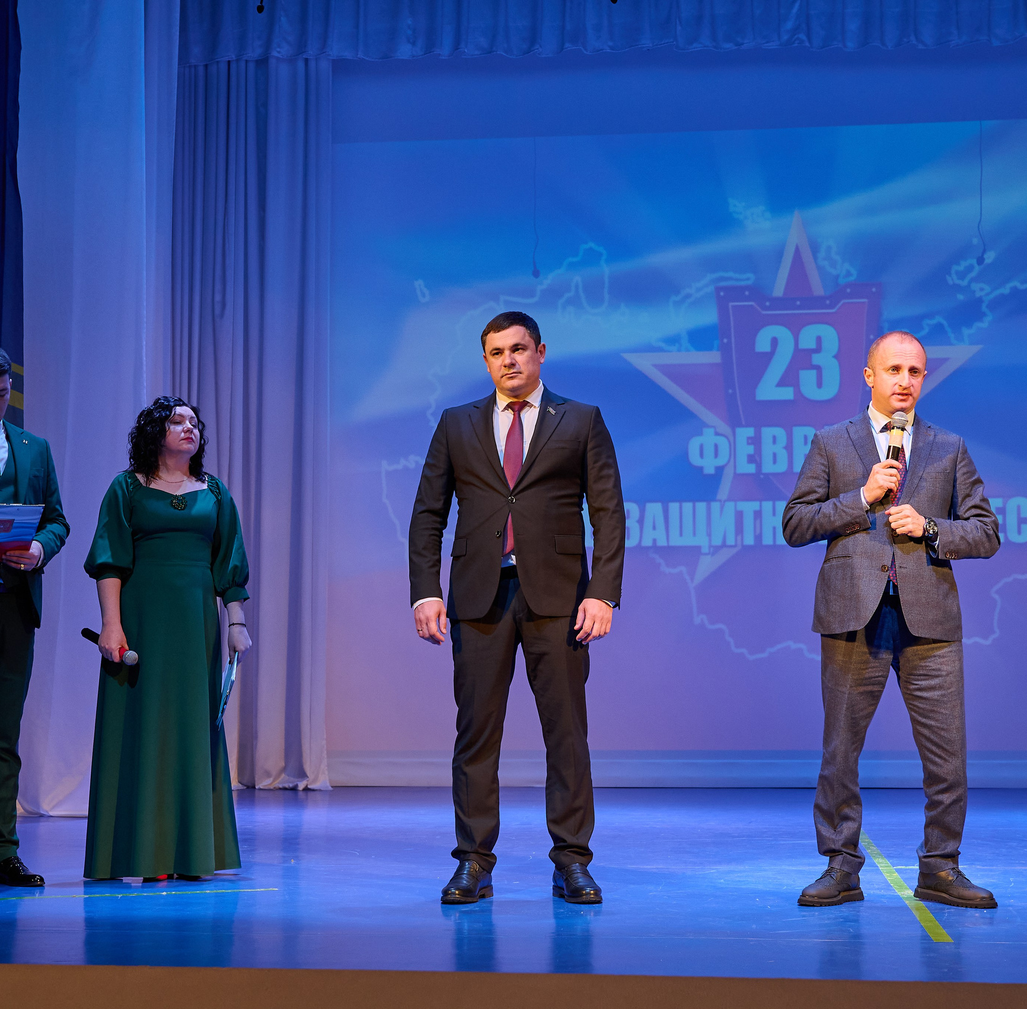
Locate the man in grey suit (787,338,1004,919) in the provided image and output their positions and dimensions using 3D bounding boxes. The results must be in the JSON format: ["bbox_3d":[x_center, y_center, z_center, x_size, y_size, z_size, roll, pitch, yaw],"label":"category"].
[{"bbox_3d":[1.141,0.338,4.830,0.640,1.730,0.440,0,-3,8],"label":"man in grey suit"}]

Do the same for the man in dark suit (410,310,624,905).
[{"bbox_3d":[0.009,0.309,4.880,0.640,1.800,0.380,0,-3,10],"label":"man in dark suit"}]

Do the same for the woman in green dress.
[{"bbox_3d":[-1.177,0.454,5.450,0.540,1.640,0.460,2,-3,-33],"label":"woman in green dress"}]

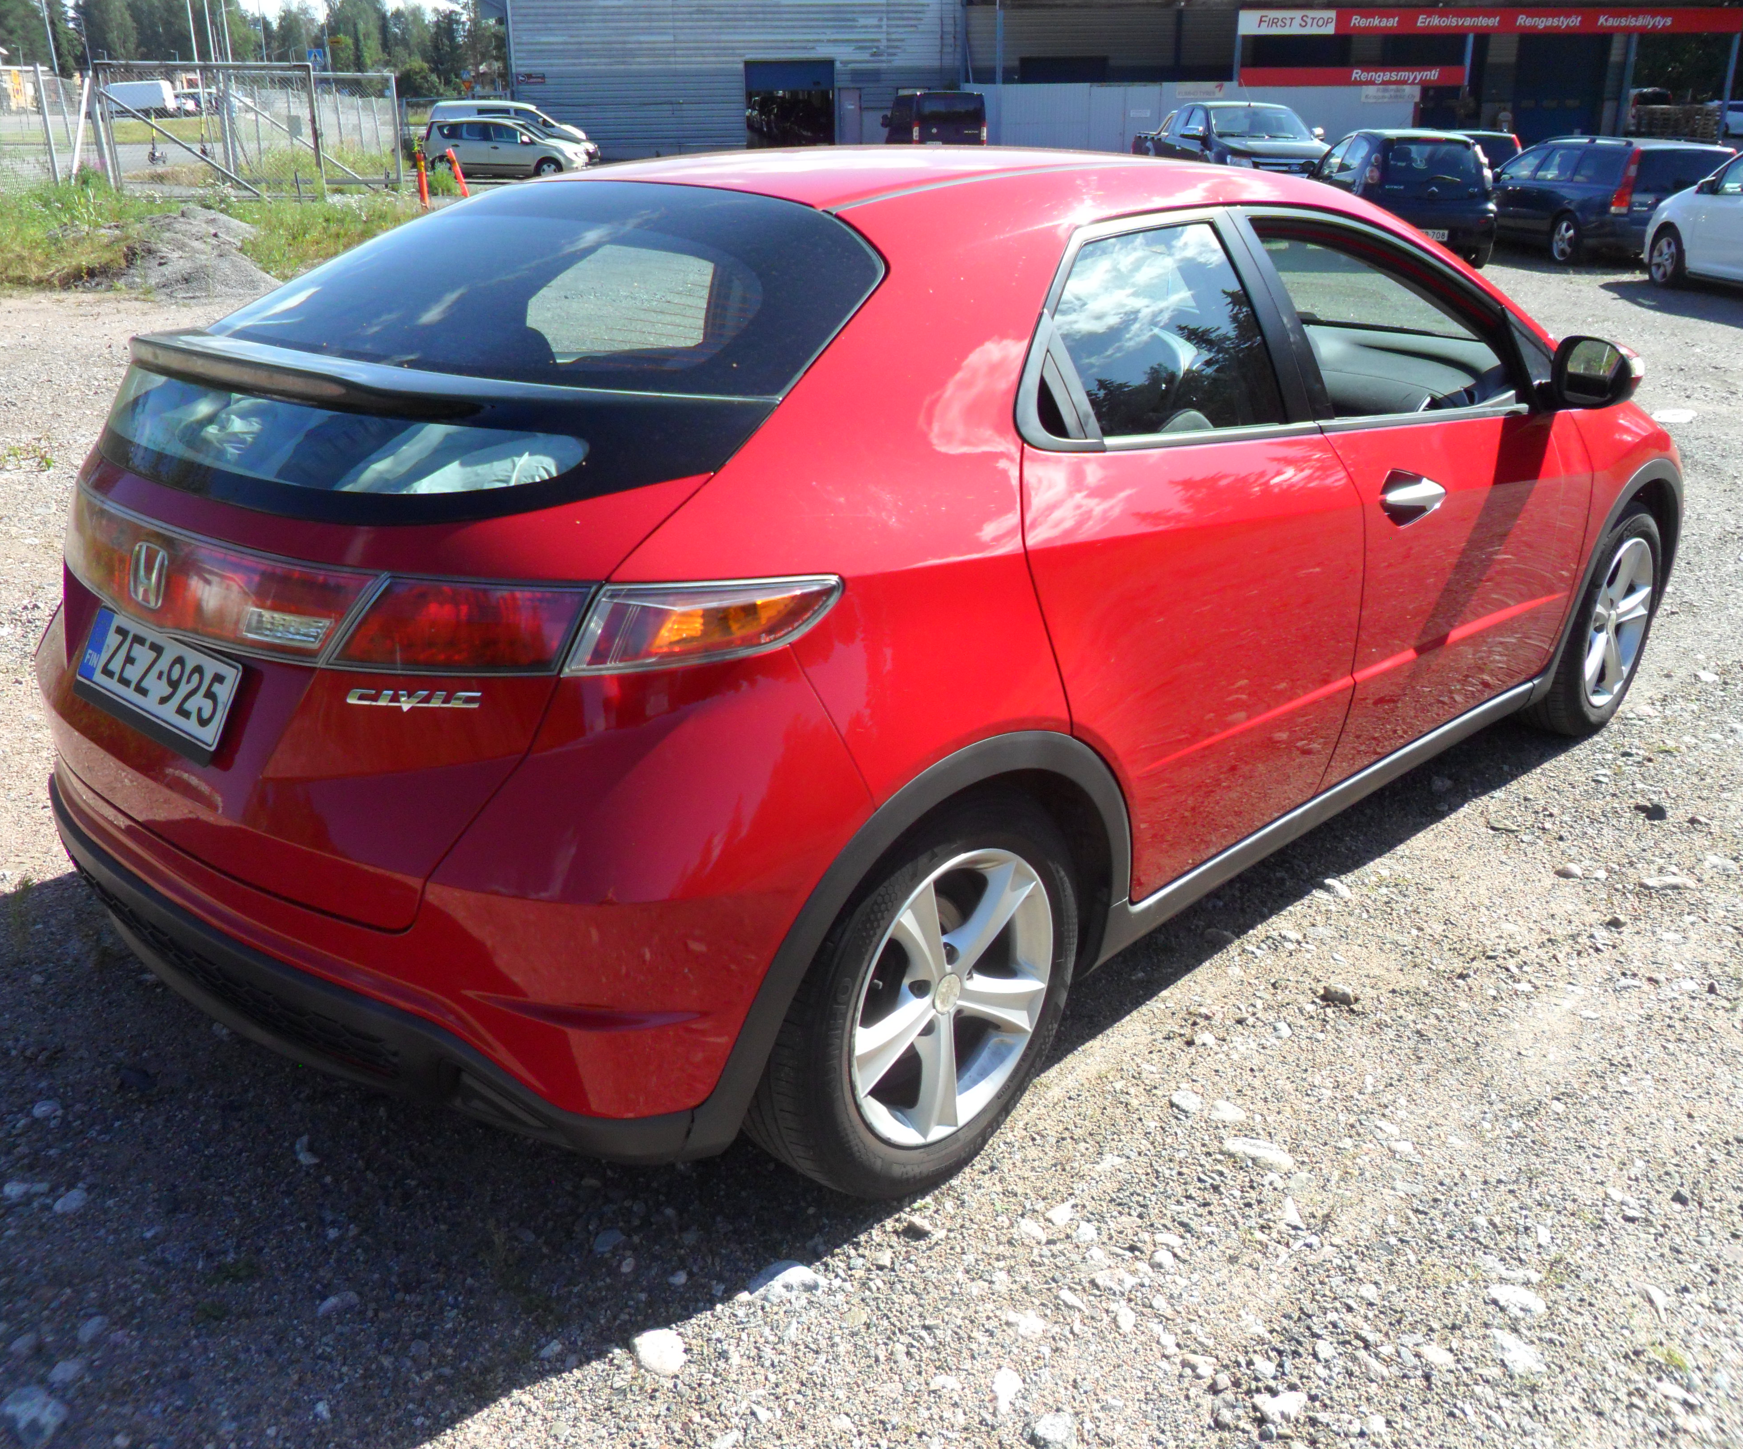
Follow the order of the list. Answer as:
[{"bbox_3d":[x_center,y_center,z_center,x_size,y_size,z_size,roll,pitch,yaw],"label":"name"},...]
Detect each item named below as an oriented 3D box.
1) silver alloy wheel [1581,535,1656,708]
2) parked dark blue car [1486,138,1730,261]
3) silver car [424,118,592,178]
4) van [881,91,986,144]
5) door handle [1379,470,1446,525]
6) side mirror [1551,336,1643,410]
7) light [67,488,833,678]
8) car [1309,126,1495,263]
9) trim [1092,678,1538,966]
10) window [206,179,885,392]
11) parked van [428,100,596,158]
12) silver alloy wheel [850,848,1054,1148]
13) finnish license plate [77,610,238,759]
[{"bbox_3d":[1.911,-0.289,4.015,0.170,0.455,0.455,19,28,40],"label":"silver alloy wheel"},{"bbox_3d":[9.220,-6.800,19.500,1.810,1.520,4.710,-2,20,-4],"label":"parked dark blue car"},{"bbox_3d":[-9.160,-14.550,38.250,4.100,1.550,1.700,0,20,0],"label":"silver car"},{"bbox_3d":[1.662,-16.066,41.115,1.920,1.970,4.900,-3,21,-8],"label":"van"},{"bbox_3d":[1.039,-0.436,2.893,0.050,0.115,0.240,19,28,40],"label":"door handle"},{"bbox_3d":[1.587,-0.768,3.298,0.200,0.150,0.120,19,28,40],"label":"side mirror"},{"bbox_3d":[-0.797,-0.272,2.217,1.550,0.165,0.580,19,28,40],"label":"light"},{"bbox_3d":[6.270,-6.480,18.500,1.630,1.465,3.450,-1,20,-2],"label":"car"},{"bbox_3d":[0.973,0.125,3.045,0.085,0.130,1.800,17,26,40],"label":"trim"},{"bbox_3d":[-0.553,-0.670,2.341,1.280,0.130,0.510,19,56,40],"label":"window"},{"bbox_3d":[-9.720,-16.000,41.300,4.500,1.900,1.830,0,20,0],"label":"parked van"},{"bbox_3d":[0.071,0.382,2.252,0.170,0.455,0.455,19,28,40],"label":"silver alloy wheel"},{"bbox_3d":[-0.980,-0.062,2.055,0.445,0.130,0.020,17,-1,40],"label":"finnish license plate"}]

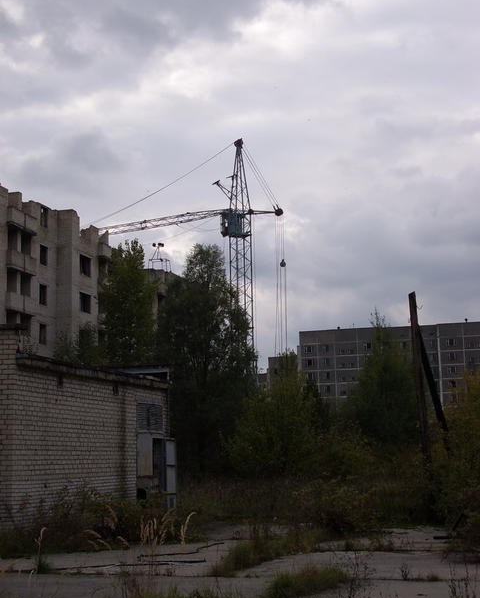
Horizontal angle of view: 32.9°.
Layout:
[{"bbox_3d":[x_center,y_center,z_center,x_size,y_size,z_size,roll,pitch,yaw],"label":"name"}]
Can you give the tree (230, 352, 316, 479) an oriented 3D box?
[{"bbox_3d":[1.511,5.707,37.604,4.260,6.600,4.130,-1,-11,0],"label":"tree"}]

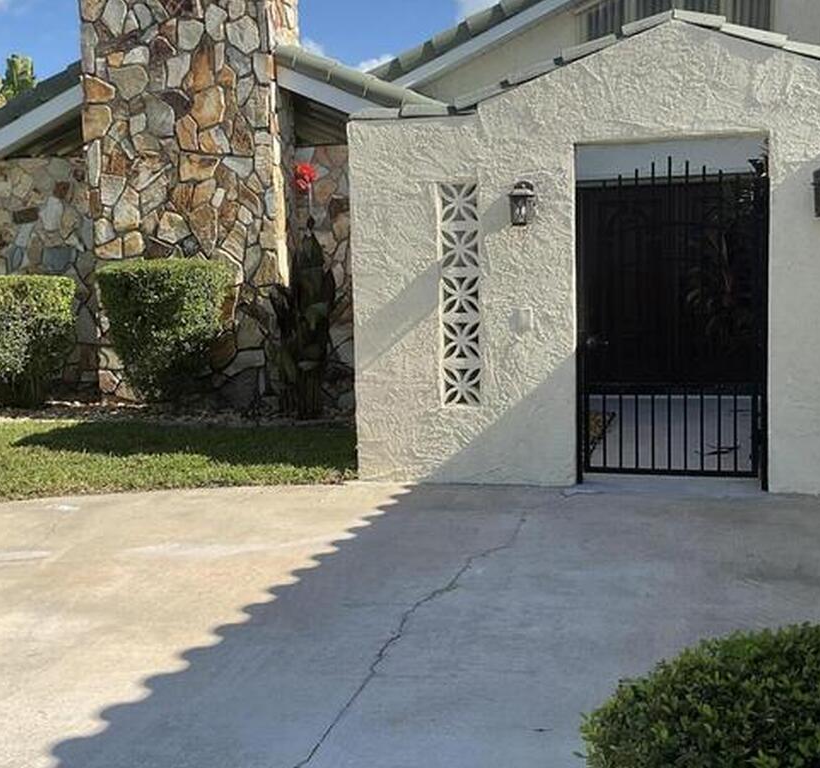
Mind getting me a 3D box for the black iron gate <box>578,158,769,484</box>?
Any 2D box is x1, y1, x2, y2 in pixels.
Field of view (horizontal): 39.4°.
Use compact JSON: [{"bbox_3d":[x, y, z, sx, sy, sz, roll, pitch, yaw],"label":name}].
[{"bbox_3d":[1.673,-0.385,7.333,1.170,2.110,0.080,0,6,15],"label":"black iron gate"}]

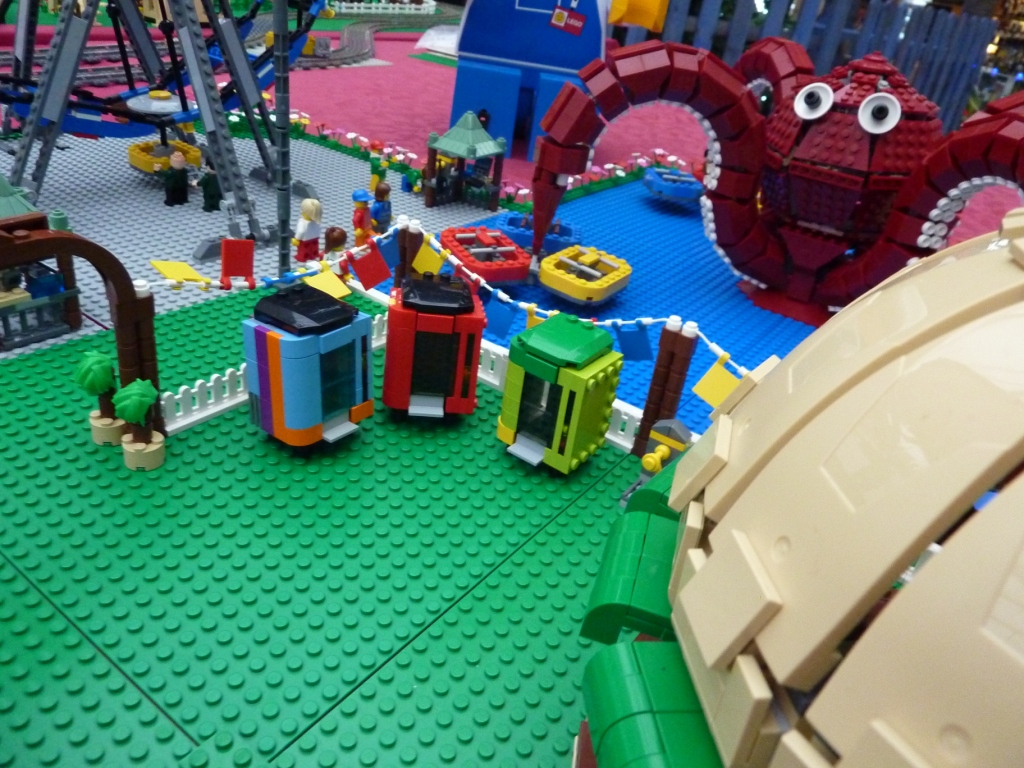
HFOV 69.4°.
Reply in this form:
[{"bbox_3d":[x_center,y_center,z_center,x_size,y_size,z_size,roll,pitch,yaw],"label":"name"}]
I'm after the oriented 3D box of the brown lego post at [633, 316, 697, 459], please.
[{"bbox_3d":[0.072,0.003,0.352,0.016,0.074,0.008,26,34,26],"label":"brown lego post"}]

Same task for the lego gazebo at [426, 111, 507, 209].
[{"bbox_3d":[-0.040,-0.196,0.648,0.048,0.082,0.048,26,34,26],"label":"lego gazebo"}]

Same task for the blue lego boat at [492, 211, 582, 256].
[{"bbox_3d":[0.021,-0.113,0.561,0.062,0.017,0.048,10,30,0],"label":"blue lego boat"}]

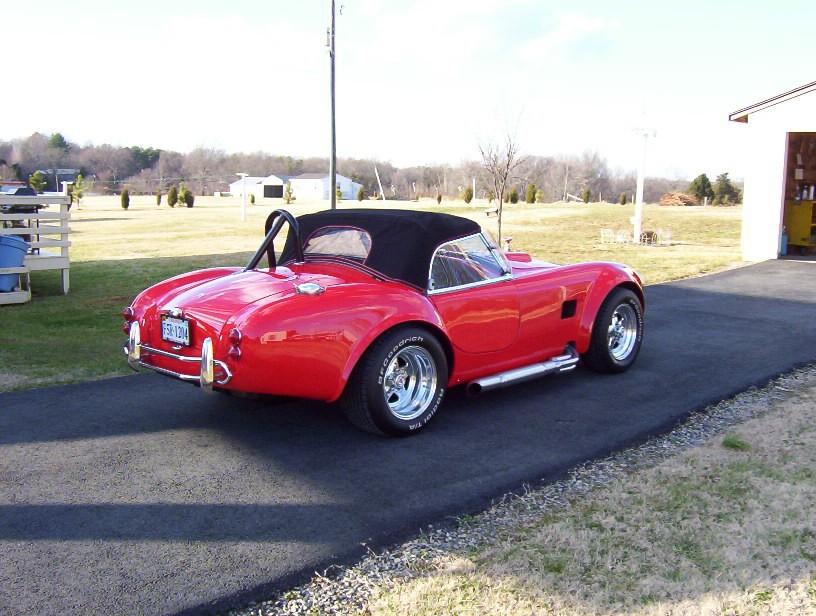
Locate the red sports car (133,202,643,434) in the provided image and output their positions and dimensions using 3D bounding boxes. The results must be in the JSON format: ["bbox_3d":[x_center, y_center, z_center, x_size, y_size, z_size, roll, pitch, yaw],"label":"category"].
[{"bbox_3d":[0.117,-0.074,6.106,1.760,1.265,4.050,8,11,44],"label":"red sports car"}]

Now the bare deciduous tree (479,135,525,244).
[{"bbox_3d":[2.341,-2.911,21.498,1.150,2.870,1.100,0,8,0],"label":"bare deciduous tree"}]

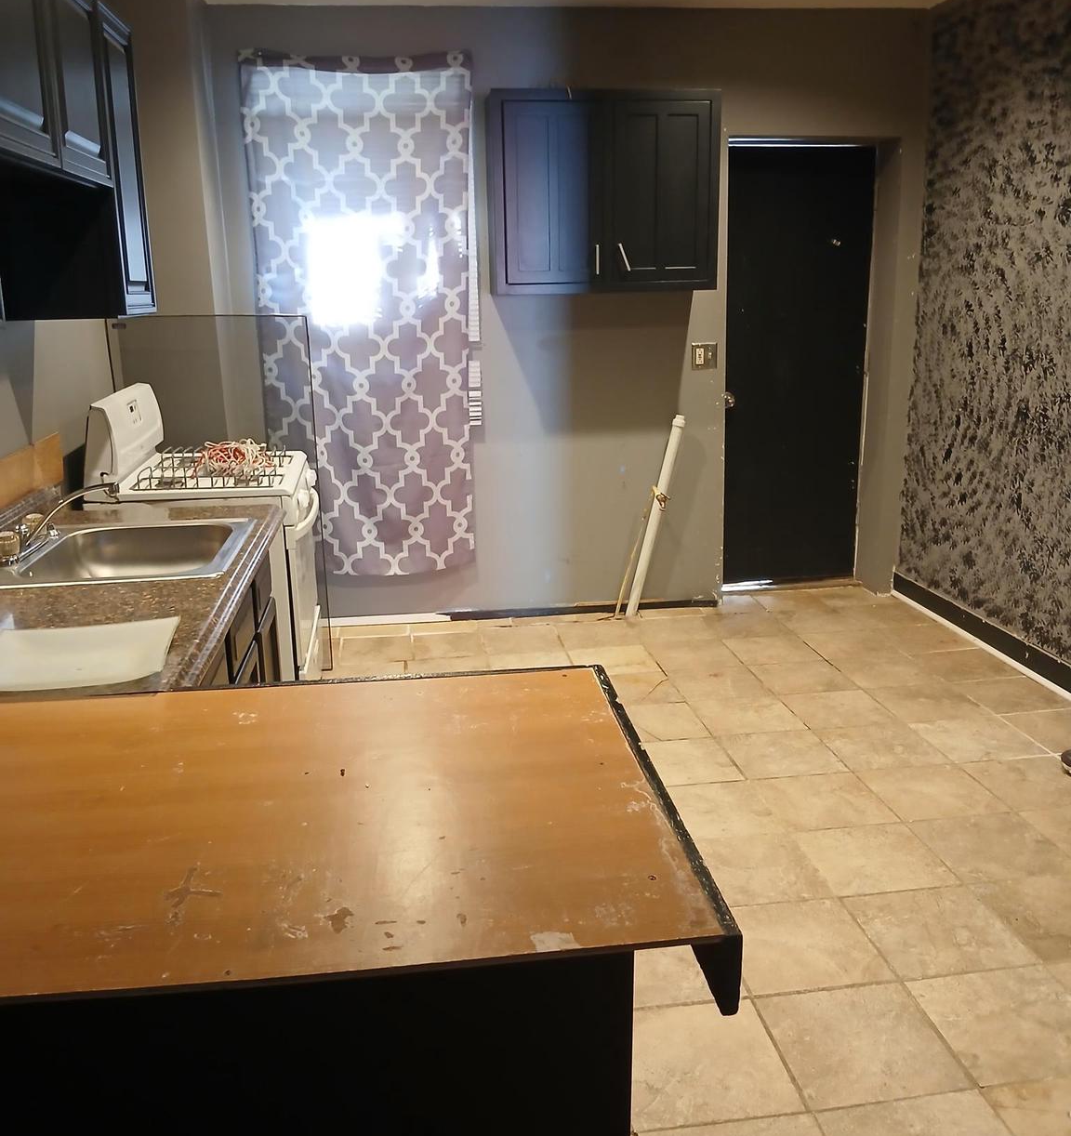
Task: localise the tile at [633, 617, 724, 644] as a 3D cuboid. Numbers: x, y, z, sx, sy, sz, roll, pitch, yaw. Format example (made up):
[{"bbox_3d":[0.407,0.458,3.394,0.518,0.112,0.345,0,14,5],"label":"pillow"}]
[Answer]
[{"bbox_3d":[0.616,0.280,4.728,0.326,0.010,0.326,-3,15,-7],"label":"tile"}]

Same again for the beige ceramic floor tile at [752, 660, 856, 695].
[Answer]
[{"bbox_3d":[1.024,0.423,4.090,0.330,0.010,0.322,-3,15,-8],"label":"beige ceramic floor tile"}]

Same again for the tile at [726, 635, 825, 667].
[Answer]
[{"bbox_3d":[0.989,0.344,4.447,0.326,0.010,0.326,-3,15,-7],"label":"tile"}]

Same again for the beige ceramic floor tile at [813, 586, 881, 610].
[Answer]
[{"bbox_3d":[1.549,0.140,5.169,0.310,0.010,0.330,-3,15,-7],"label":"beige ceramic floor tile"}]

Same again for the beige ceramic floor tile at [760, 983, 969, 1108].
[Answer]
[{"bbox_3d":[0.644,0.946,2.139,0.326,0.010,0.326,-3,15,-7],"label":"beige ceramic floor tile"}]

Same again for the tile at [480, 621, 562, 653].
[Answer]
[{"bbox_3d":[-0.045,0.317,4.645,0.326,0.010,0.326,-3,15,-7],"label":"tile"}]

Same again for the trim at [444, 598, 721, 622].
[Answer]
[{"bbox_3d":[0.228,0.194,5.000,1.281,0.037,0.018,-3,15,-6],"label":"trim"}]

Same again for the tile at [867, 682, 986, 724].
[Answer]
[{"bbox_3d":[1.412,0.485,3.858,0.328,0.010,0.326,-3,15,-7],"label":"tile"}]

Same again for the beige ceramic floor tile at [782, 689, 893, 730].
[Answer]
[{"bbox_3d":[1.082,0.505,3.815,0.328,0.010,0.326,-3,15,-7],"label":"beige ceramic floor tile"}]

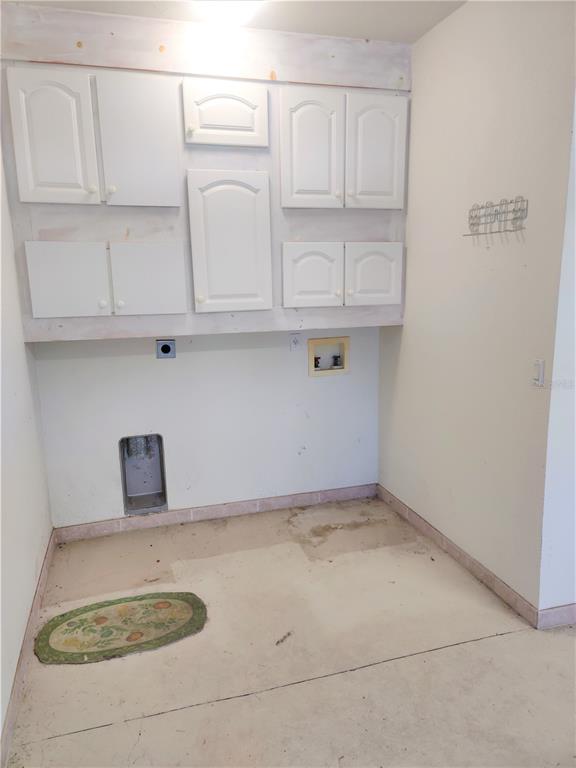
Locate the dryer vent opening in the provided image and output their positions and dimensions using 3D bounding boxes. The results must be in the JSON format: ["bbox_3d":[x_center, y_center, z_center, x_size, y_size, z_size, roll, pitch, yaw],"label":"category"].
[{"bbox_3d":[-0.897,0.546,3.579,0.260,0.484,0.110,-4,11,-16],"label":"dryer vent opening"}]

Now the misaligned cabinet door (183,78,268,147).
[{"bbox_3d":[-0.307,-1.354,2.894,0.428,0.303,0.022,-4,11,-16],"label":"misaligned cabinet door"}]

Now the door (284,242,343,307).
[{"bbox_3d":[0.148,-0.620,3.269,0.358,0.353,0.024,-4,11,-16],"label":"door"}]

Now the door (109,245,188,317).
[{"bbox_3d":[-0.692,-0.525,2.894,0.361,0.354,0.025,-4,11,-16],"label":"door"}]

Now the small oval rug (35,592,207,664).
[{"bbox_3d":[-0.744,1.090,2.624,0.749,0.010,0.470,-4,11,-16],"label":"small oval rug"}]

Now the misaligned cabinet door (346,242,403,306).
[{"bbox_3d":[0.478,-0.615,3.233,0.345,0.344,0.025,-4,11,-16],"label":"misaligned cabinet door"}]

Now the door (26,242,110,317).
[{"bbox_3d":[-1.053,-0.503,2.789,0.362,0.356,0.025,-4,11,-16],"label":"door"}]

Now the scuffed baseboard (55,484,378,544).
[{"bbox_3d":[-0.377,0.827,3.723,2.100,0.105,0.014,-4,11,-16],"label":"scuffed baseboard"}]

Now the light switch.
[{"bbox_3d":[1.045,-0.044,2.398,0.013,0.115,0.072,-4,11,-16],"label":"light switch"}]

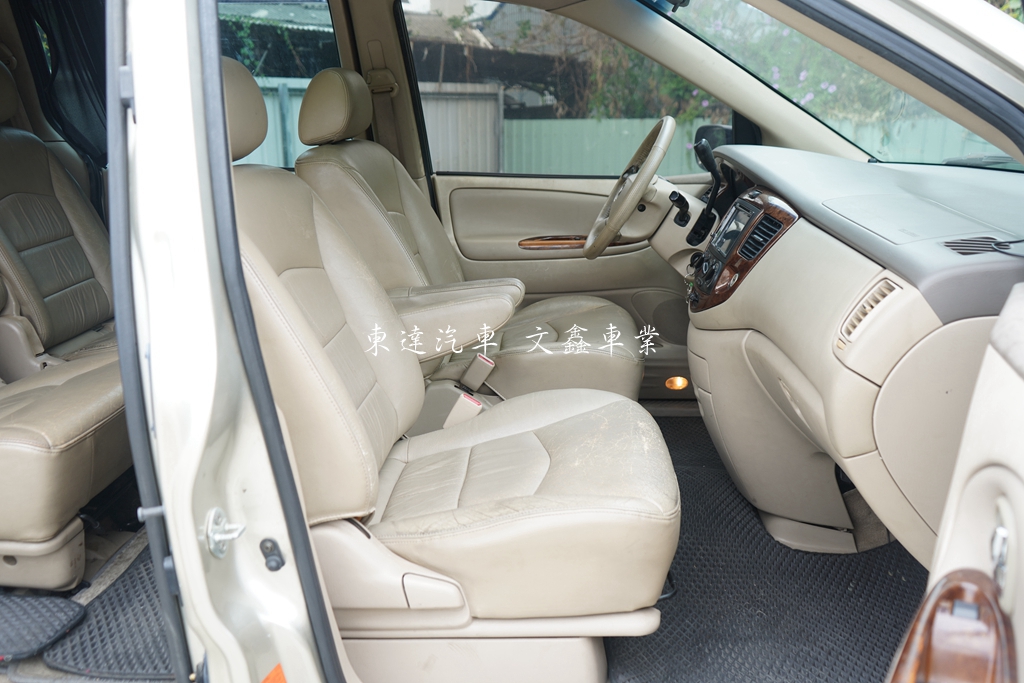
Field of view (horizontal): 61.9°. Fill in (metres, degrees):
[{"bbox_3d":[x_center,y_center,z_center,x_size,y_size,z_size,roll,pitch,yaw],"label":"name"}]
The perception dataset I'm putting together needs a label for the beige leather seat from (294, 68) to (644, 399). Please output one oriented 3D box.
[{"bbox_3d":[-0.086,-0.237,2.137,0.820,0.855,0.550,1,16,4],"label":"beige leather seat"}]

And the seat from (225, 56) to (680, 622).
[{"bbox_3d":[-0.129,-0.033,1.458,0.810,0.870,0.540,1,16,4],"label":"seat"}]

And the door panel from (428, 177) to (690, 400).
[{"bbox_3d":[0.218,-0.159,2.512,0.880,0.660,0.120,1,16,4],"label":"door panel"}]

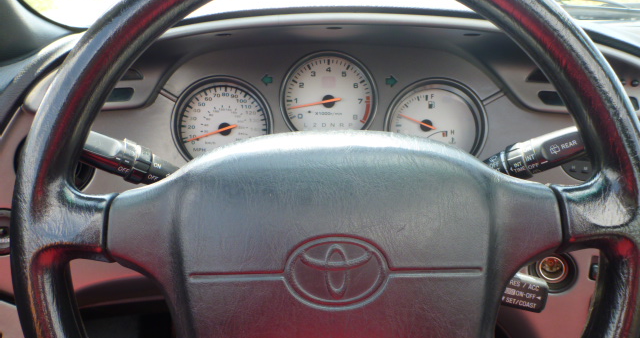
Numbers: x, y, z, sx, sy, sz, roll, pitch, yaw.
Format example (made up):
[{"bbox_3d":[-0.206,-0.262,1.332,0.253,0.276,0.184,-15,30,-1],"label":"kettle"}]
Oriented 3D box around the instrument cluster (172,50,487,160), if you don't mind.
[{"bbox_3d":[0.009,-0.057,0.520,0.313,0.121,0.050,0,-3,0],"label":"instrument cluster"}]

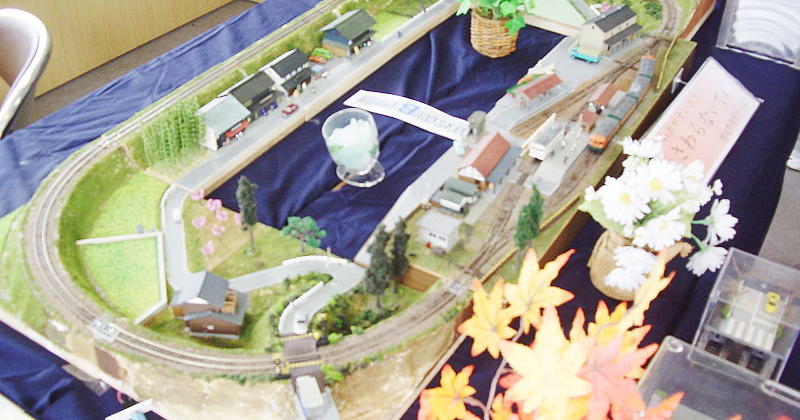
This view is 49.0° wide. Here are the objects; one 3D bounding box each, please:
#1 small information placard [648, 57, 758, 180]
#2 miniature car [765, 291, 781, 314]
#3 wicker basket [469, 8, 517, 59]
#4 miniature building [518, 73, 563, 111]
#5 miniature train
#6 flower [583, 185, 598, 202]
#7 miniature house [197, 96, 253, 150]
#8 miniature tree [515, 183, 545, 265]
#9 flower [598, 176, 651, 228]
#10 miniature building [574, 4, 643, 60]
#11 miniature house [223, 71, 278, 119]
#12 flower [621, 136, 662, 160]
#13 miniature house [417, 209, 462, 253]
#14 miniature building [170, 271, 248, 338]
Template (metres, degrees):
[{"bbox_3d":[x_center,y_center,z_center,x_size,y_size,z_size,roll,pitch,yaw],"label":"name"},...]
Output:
[{"bbox_3d":[0.476,-0.142,1.356,0.107,0.012,0.297,44,46,4],"label":"small information placard"},{"bbox_3d":[0.418,0.103,0.984,0.012,0.009,0.029,20,41,20],"label":"miniature car"},{"bbox_3d":[0.149,-0.283,1.381,0.073,0.066,0.073,1,35,0],"label":"wicker basket"},{"bbox_3d":[0.206,-0.180,1.321,0.034,0.027,0.081,29,44,30],"label":"miniature building"},{"bbox_3d":[0.320,-0.153,1.232,0.027,0.027,0.249,20,41,20],"label":"miniature train"},{"bbox_3d":[0.182,-0.016,0.840,0.015,0.016,0.011,26,7,32],"label":"flower"},{"bbox_3d":[-0.248,-0.122,1.184,0.063,0.044,0.069,22,42,22],"label":"miniature house"},{"bbox_3d":[0.144,0.020,0.980,0.033,0.115,0.034,21,41,22],"label":"miniature tree"},{"bbox_3d":[0.211,-0.008,0.827,0.047,0.047,0.018,9,1,12],"label":"flower"},{"bbox_3d":[0.341,-0.289,1.407,0.057,0.048,0.096,31,46,31],"label":"miniature building"},{"bbox_3d":[-0.221,-0.173,1.312,0.058,0.038,0.074,21,41,22],"label":"miniature house"},{"bbox_3d":[0.229,-0.058,0.834,0.040,0.018,0.036,1,20,0],"label":"flower"},{"bbox_3d":[0.046,0.026,1.038,0.042,0.028,0.034,19,40,20],"label":"miniature house"},{"bbox_3d":[-0.195,0.098,0.904,0.072,0.048,0.049,4,38,1],"label":"miniature building"}]

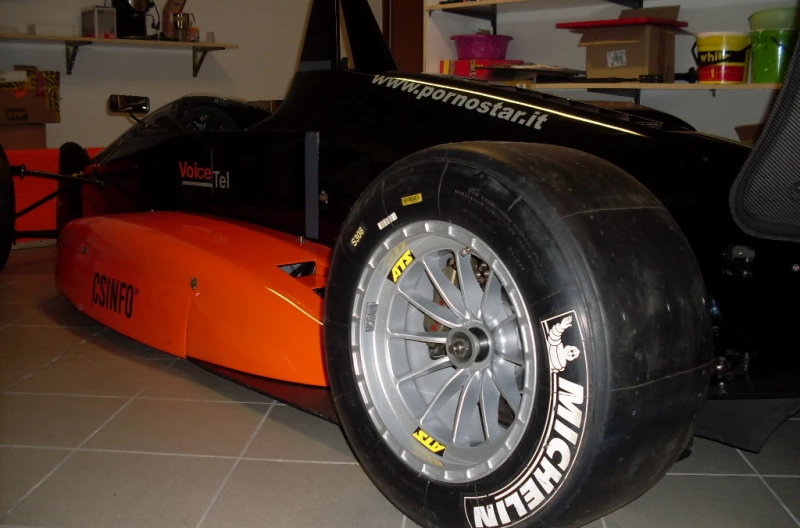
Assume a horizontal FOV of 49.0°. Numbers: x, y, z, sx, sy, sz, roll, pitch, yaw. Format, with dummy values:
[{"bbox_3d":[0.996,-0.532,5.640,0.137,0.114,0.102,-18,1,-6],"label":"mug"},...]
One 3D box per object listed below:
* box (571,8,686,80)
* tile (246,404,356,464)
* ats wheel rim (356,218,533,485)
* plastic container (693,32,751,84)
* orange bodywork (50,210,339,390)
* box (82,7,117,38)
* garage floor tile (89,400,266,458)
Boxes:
[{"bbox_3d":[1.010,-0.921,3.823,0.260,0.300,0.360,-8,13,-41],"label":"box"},{"bbox_3d":[-0.121,0.328,1.698,0.300,0.010,0.300,1,10,3],"label":"tile"},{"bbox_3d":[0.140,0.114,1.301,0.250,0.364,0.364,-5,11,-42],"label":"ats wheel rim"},{"bbox_3d":[1.273,-0.807,3.473,0.213,0.206,0.213,1,10,0],"label":"plastic container"},{"bbox_3d":[-0.447,0.043,2.245,0.390,0.280,1.360,-8,13,-41],"label":"orange bodywork"},{"bbox_3d":[-1.470,-1.179,4.289,0.110,0.156,0.160,-8,13,-41],"label":"box"},{"bbox_3d":[-0.420,0.320,1.714,0.300,0.010,0.300,1,10,3],"label":"garage floor tile"}]

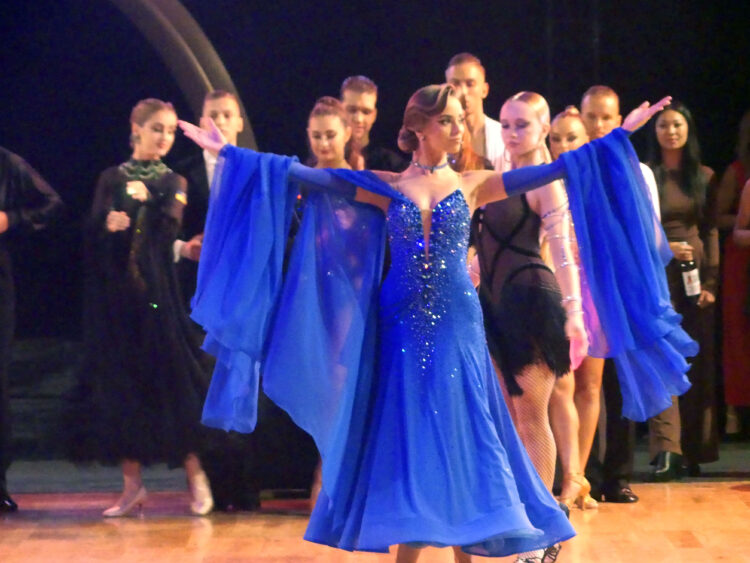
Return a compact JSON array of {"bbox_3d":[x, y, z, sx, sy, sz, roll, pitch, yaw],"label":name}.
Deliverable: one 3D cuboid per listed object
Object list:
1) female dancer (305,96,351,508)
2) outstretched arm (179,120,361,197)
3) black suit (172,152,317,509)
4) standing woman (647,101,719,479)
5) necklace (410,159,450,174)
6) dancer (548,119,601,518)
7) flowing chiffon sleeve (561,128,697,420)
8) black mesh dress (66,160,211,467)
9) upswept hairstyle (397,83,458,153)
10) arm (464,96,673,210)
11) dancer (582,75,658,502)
[{"bbox_3d":[-0.180,0.089,25.100,0.460,1.740,0.360,0,1,6],"label":"female dancer"},{"bbox_3d":[-0.354,-0.426,20.000,0.660,0.150,0.140,16,2,0],"label":"outstretched arm"},{"bbox_3d":[-0.607,0.207,25.100,0.530,1.500,0.380,0,1,3],"label":"black suit"},{"bbox_3d":[1.393,0.032,27.000,0.430,1.710,0.370,0,2,9],"label":"standing woman"},{"bbox_3d":[0.187,-0.391,20.000,0.128,0.055,0.120,0,2,-4],"label":"necklace"},{"bbox_3d":[0.852,0.105,25.500,0.460,1.720,0.360,0,2,7],"label":"dancer"},{"bbox_3d":[0.854,-0.024,20.000,0.460,0.990,0.300,0,2,-3],"label":"flowing chiffon sleeve"},{"bbox_3d":[-0.986,0.133,24.750,0.600,1.280,0.520,0,1,-7],"label":"black mesh dress"},{"bbox_3d":[0.183,-0.566,20.500,0.230,0.235,0.180,1,1,44],"label":"upswept hairstyle"},{"bbox_3d":[0.673,-0.439,20.450,0.780,0.190,0.150,-17,0,5],"label":"arm"},{"bbox_3d":[1.018,0.052,25.550,0.500,1.790,0.360,0,1,0],"label":"dancer"}]

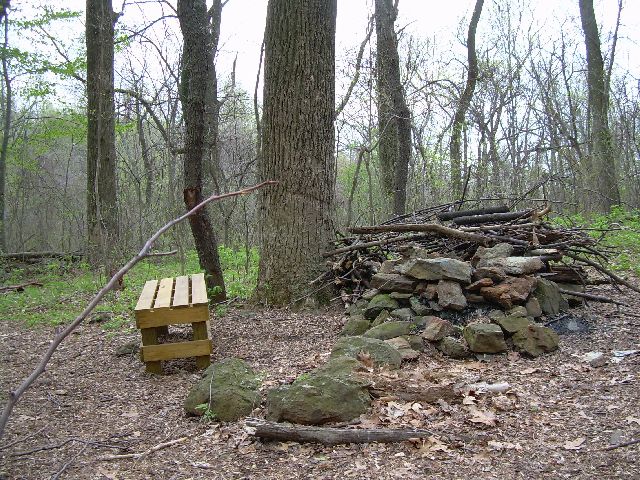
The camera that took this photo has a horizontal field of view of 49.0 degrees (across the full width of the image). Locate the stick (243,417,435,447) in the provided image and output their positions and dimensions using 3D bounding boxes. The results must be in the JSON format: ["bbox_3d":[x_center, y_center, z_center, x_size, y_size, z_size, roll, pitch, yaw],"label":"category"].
[{"bbox_3d":[0.099,0.986,3.631,0.970,0.090,0.100,-1,5,5],"label":"stick"}]

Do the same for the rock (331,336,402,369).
[{"bbox_3d":[0.320,0.790,5.071,0.500,0.200,0.420,-2,5,-6],"label":"rock"}]

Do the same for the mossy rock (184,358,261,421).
[{"bbox_3d":[-0.582,0.851,4.157,0.430,0.290,0.460,-2,6,-11],"label":"mossy rock"}]

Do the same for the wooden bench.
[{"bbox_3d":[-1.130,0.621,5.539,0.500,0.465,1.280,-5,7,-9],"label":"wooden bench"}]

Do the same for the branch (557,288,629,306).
[{"bbox_3d":[2.530,0.540,6.500,0.660,0.090,0.140,13,5,0],"label":"branch"}]

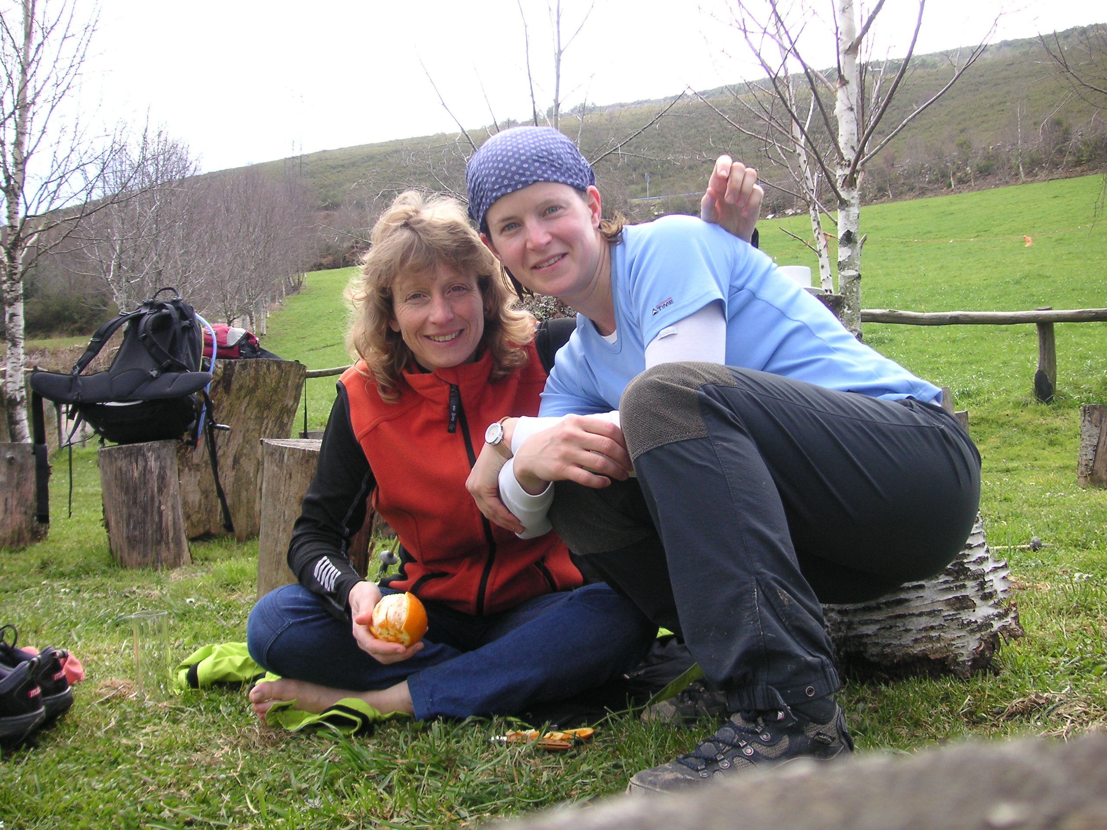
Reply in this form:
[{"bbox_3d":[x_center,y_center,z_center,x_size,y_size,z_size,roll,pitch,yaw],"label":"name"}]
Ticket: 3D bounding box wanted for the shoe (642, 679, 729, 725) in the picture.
[{"bbox_3d":[0.260,0.402,1.770,0.295,0.125,0.110,1,-2,-29],"label":"shoe"}]

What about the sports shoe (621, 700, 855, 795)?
[{"bbox_3d":[0.232,0.385,1.440,0.290,0.125,0.110,1,-2,-21],"label":"sports shoe"}]

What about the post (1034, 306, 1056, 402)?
[{"bbox_3d":[3.538,-0.435,8.500,0.130,0.690,0.130,0,-2,0],"label":"post"}]

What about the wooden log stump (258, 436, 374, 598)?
[{"bbox_3d":[-0.628,0.284,3.120,0.300,0.420,0.300,0,-2,0],"label":"wooden log stump"}]

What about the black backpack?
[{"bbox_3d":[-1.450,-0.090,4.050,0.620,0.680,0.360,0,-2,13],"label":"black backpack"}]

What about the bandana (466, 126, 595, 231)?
[{"bbox_3d":[-0.037,-0.343,1.700,0.170,0.140,0.200,-22,7,6],"label":"bandana"}]

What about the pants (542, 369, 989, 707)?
[{"bbox_3d":[0.308,0.150,1.630,0.580,0.430,0.430,1,-2,-22],"label":"pants"}]

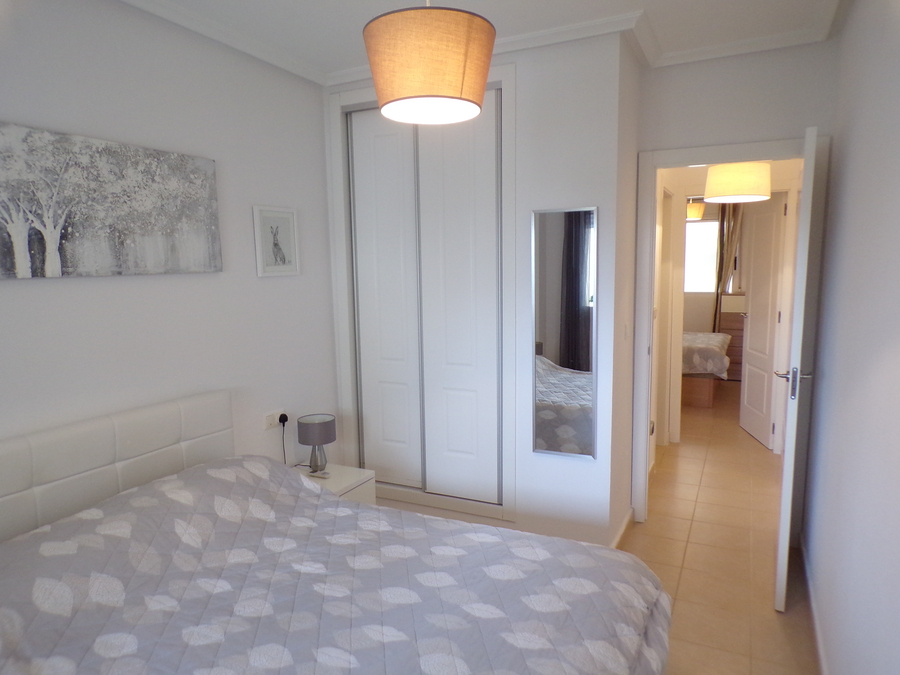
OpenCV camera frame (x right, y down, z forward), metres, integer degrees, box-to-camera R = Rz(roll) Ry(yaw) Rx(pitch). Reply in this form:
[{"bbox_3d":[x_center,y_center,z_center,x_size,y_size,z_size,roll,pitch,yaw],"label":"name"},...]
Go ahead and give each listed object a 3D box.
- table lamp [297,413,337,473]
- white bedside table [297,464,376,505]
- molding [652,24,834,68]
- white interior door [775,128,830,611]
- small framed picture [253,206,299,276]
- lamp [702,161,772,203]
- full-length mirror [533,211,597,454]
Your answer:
[{"bbox_3d":[-0.709,0.572,3.328,0.200,0.280,0.200,-1,7,0],"label":"table lamp"},{"bbox_3d":[-0.697,0.944,3.228,0.465,0.432,0.440,3,8,26],"label":"white bedside table"},{"bbox_3d":[1.424,-1.427,3.129,0.910,0.068,0.110,3,8,26],"label":"molding"},{"bbox_3d":[1.605,0.139,2.890,0.040,2.030,0.725,3,8,30],"label":"white interior door"},{"bbox_3d":[-0.895,-0.494,3.241,0.020,0.345,0.315,3,8,26],"label":"small framed picture"},{"bbox_3d":[1.851,-0.993,4.007,0.430,0.210,0.430,3,8,26],"label":"lamp"},{"bbox_3d":[0.569,-0.007,3.105,0.330,1.235,0.025,3,8,26],"label":"full-length mirror"}]

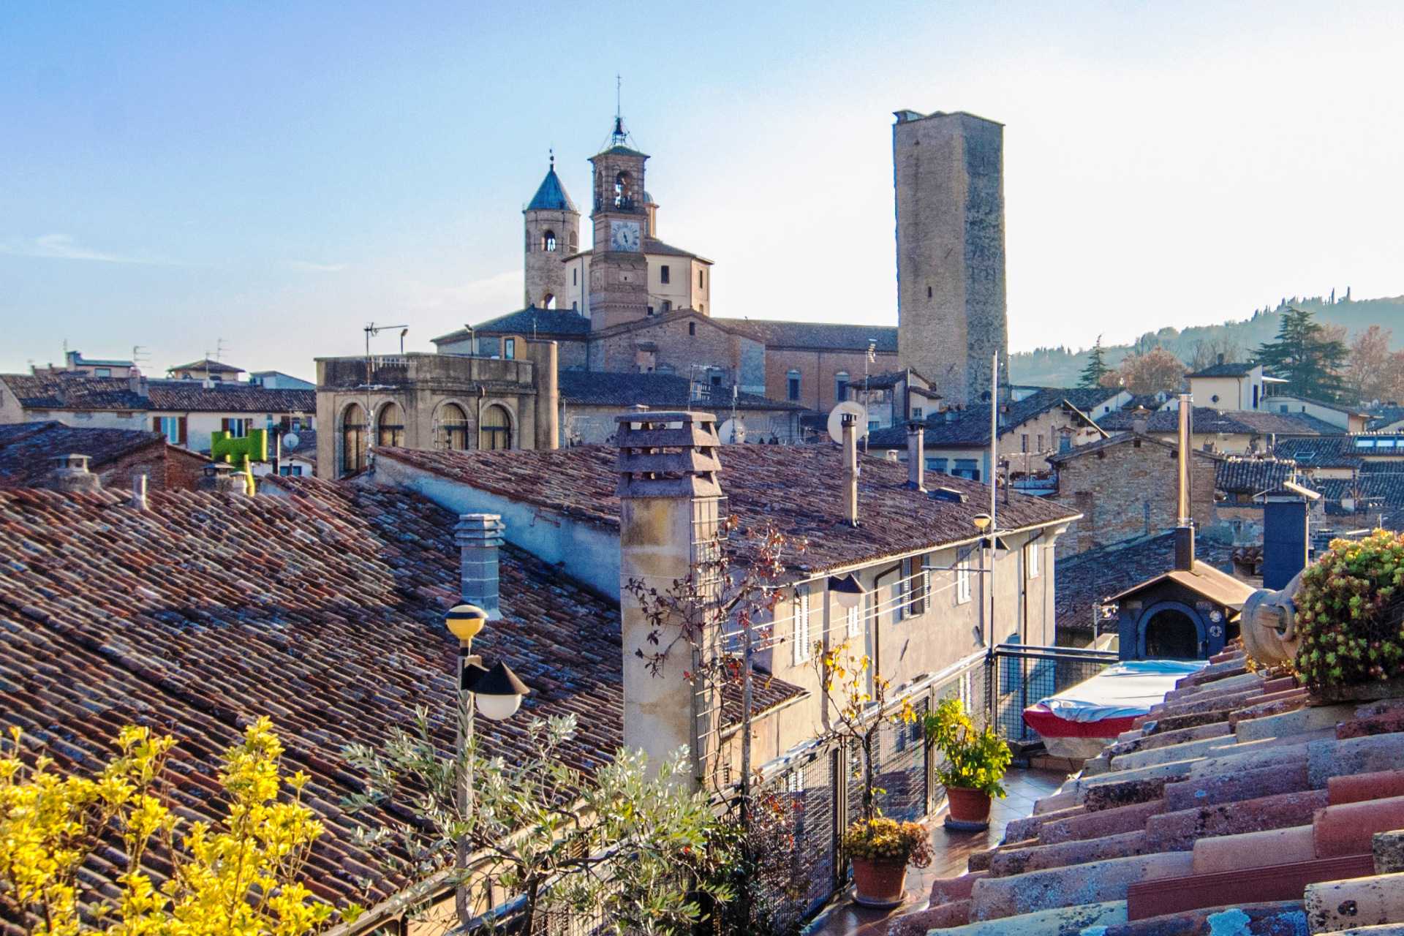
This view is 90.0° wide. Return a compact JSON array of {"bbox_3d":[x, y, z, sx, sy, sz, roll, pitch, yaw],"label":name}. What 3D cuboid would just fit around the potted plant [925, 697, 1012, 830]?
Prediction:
[{"bbox_3d":[2.203,2.439,5.800,0.700,1.060,0.680,0,1,0],"label":"potted plant"}]

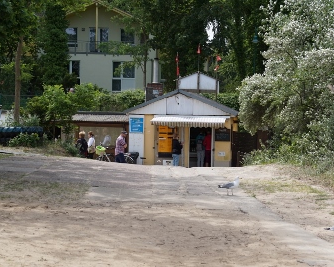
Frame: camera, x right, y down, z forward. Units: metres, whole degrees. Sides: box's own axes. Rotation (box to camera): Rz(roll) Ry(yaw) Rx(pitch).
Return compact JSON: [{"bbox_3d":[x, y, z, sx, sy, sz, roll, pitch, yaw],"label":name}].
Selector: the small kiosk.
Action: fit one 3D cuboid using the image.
[{"bbox_3d":[0.630,-0.060,42.600,4.700,3.500,4.200,0,1,0],"label":"small kiosk"}]

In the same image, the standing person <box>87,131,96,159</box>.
[{"bbox_3d":[-2.900,0.760,38.600,0.340,1.670,0.460,0,1,18],"label":"standing person"}]

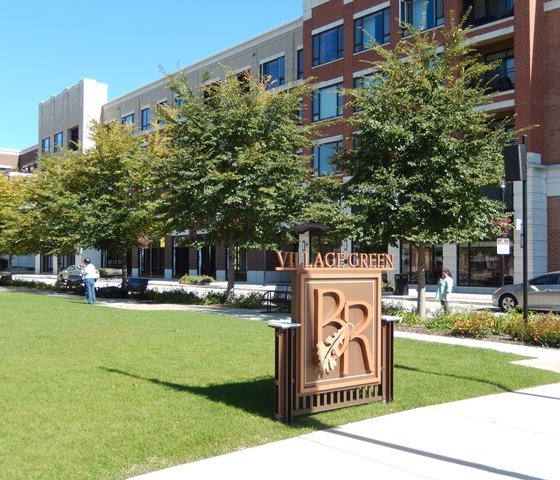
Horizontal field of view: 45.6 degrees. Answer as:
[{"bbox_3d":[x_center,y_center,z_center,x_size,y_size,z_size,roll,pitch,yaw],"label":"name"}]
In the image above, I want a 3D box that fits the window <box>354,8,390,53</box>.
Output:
[{"bbox_3d":[5.043,-11.393,36.345,0.200,1.820,2.680,1,-2,-39],"label":"window"}]

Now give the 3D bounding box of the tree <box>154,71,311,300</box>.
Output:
[{"bbox_3d":[-1.768,-2.061,25.661,6.000,8.968,6.300,0,-1,0],"label":"tree"}]

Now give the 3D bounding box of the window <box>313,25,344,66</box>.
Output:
[{"bbox_3d":[2.910,-11.821,40.717,0.150,1.925,2.836,1,-2,-38],"label":"window"}]

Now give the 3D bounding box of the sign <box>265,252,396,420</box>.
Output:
[{"bbox_3d":[0.669,1.017,7.482,1.780,1.770,0.280,1,-2,-38],"label":"sign"}]

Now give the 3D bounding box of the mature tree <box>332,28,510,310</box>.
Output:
[{"bbox_3d":[4.007,-1.917,18.604,4.800,8.314,4.900,0,-1,0],"label":"mature tree"}]

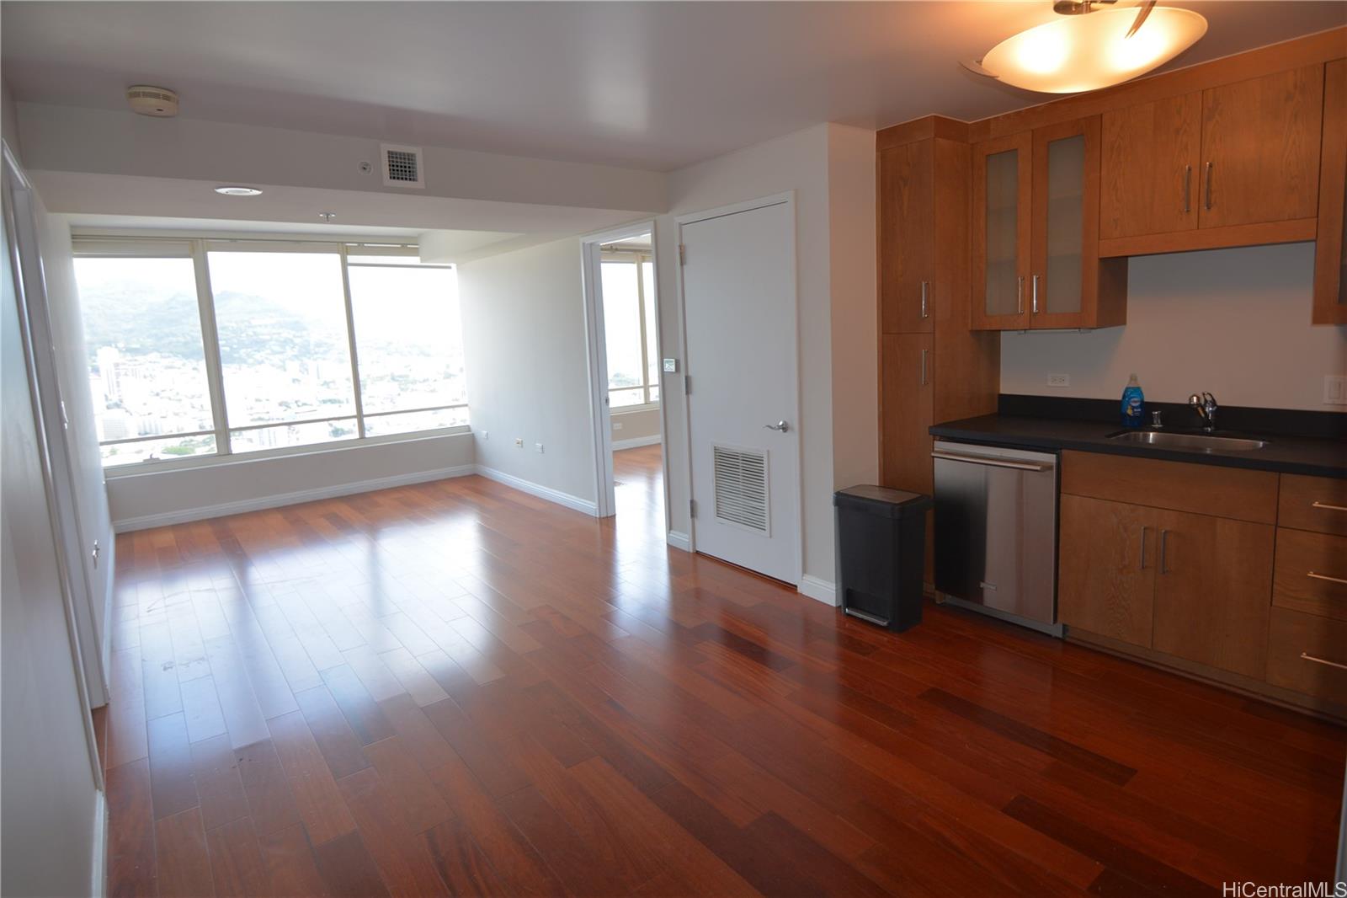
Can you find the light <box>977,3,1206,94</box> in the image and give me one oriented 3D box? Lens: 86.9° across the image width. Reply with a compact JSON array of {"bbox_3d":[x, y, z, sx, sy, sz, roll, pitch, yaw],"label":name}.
[{"bbox_3d":[1.197,-1.194,2.058,0.560,0.260,0.560,-10,12,-36],"label":"light"}]

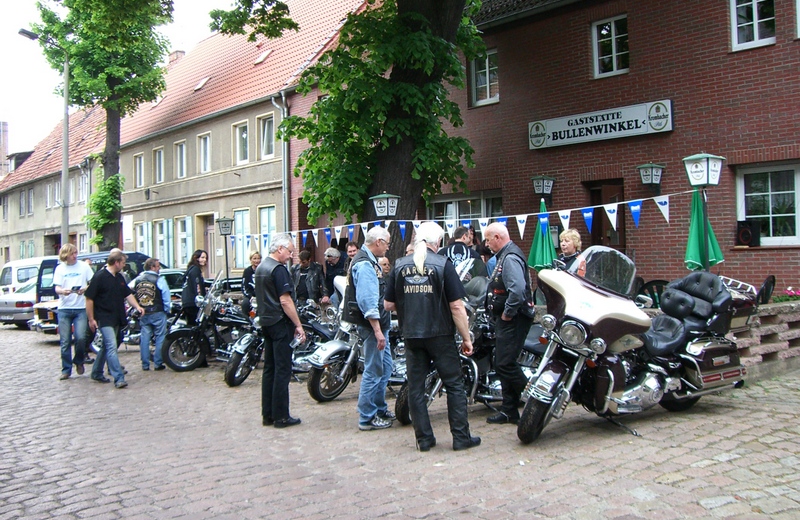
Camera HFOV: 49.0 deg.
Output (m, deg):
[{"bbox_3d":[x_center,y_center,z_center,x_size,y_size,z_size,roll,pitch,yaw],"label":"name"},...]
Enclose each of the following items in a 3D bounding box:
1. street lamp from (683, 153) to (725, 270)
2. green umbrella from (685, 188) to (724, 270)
[{"bbox_3d":[3.444,-0.389,9.900,0.360,1.640,0.360,-1,-1,-41],"label":"street lamp"},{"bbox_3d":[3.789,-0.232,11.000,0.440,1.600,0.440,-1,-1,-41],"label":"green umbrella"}]

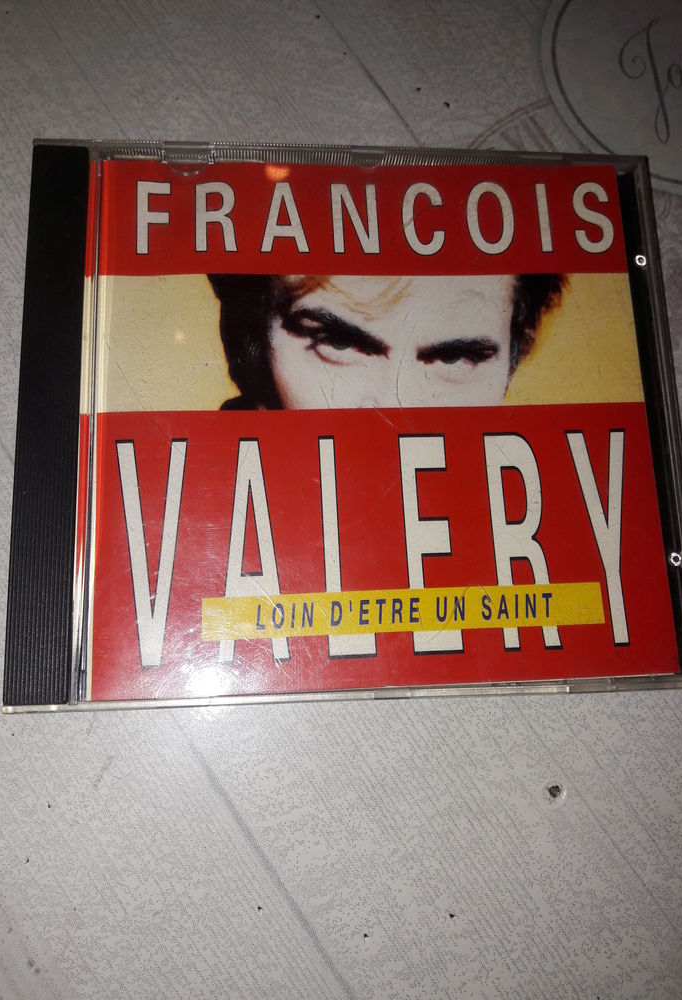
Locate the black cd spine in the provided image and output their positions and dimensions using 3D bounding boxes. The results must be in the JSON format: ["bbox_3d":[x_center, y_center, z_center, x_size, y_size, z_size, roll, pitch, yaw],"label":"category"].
[{"bbox_3d":[-0.061,-0.019,0.173,0.012,0.008,0.122,-1,77,-5],"label":"black cd spine"}]

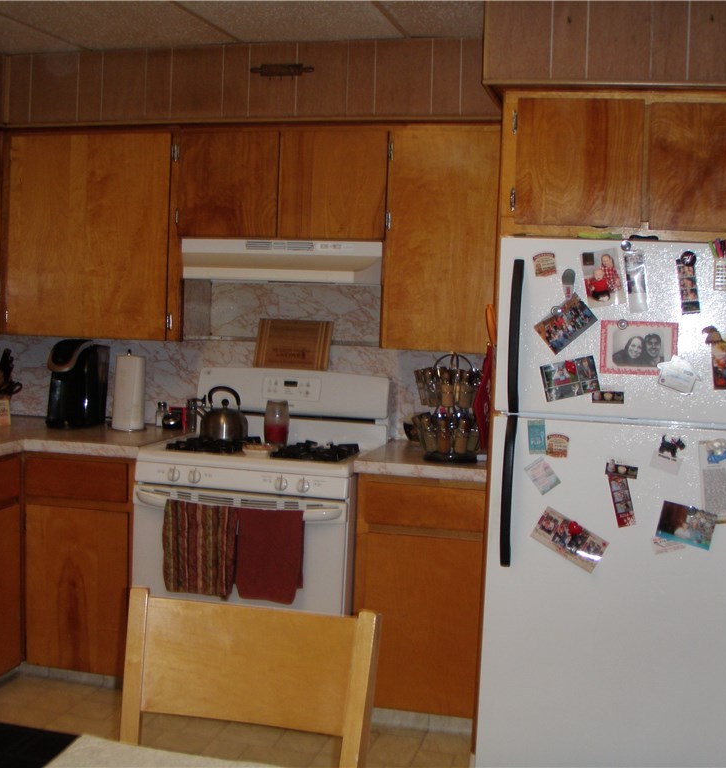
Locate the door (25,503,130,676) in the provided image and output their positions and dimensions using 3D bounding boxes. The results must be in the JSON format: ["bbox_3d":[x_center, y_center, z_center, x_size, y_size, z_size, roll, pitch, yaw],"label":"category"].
[{"bbox_3d":[-1.005,0.719,3.930,0.407,0.590,0.030,3,4,14],"label":"door"}]

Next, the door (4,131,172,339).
[{"bbox_3d":[-1.031,-0.549,4.174,0.680,0.773,0.030,3,4,14],"label":"door"}]

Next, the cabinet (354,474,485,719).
[{"bbox_3d":[0.254,0.675,3.900,0.453,0.780,0.610,3,4,14],"label":"cabinet"}]

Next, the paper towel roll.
[{"bbox_3d":[-0.893,0.028,4.292,0.135,0.300,0.135,2,4,0],"label":"paper towel roll"}]

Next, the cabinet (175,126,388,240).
[{"bbox_3d":[-0.266,-0.724,4.112,0.795,0.415,0.320,3,4,14],"label":"cabinet"}]

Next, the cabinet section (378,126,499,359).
[{"bbox_3d":[0.323,-0.516,4.071,0.428,0.790,0.311,3,5,15],"label":"cabinet section"}]

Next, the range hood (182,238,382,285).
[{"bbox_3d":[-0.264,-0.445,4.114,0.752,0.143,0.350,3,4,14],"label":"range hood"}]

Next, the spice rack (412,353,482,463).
[{"bbox_3d":[0.307,0.073,3.788,0.260,0.360,0.260,3,4,14],"label":"spice rack"}]

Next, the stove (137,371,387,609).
[{"bbox_3d":[-0.343,0.557,3.962,0.760,1.155,0.715,3,4,14],"label":"stove"}]

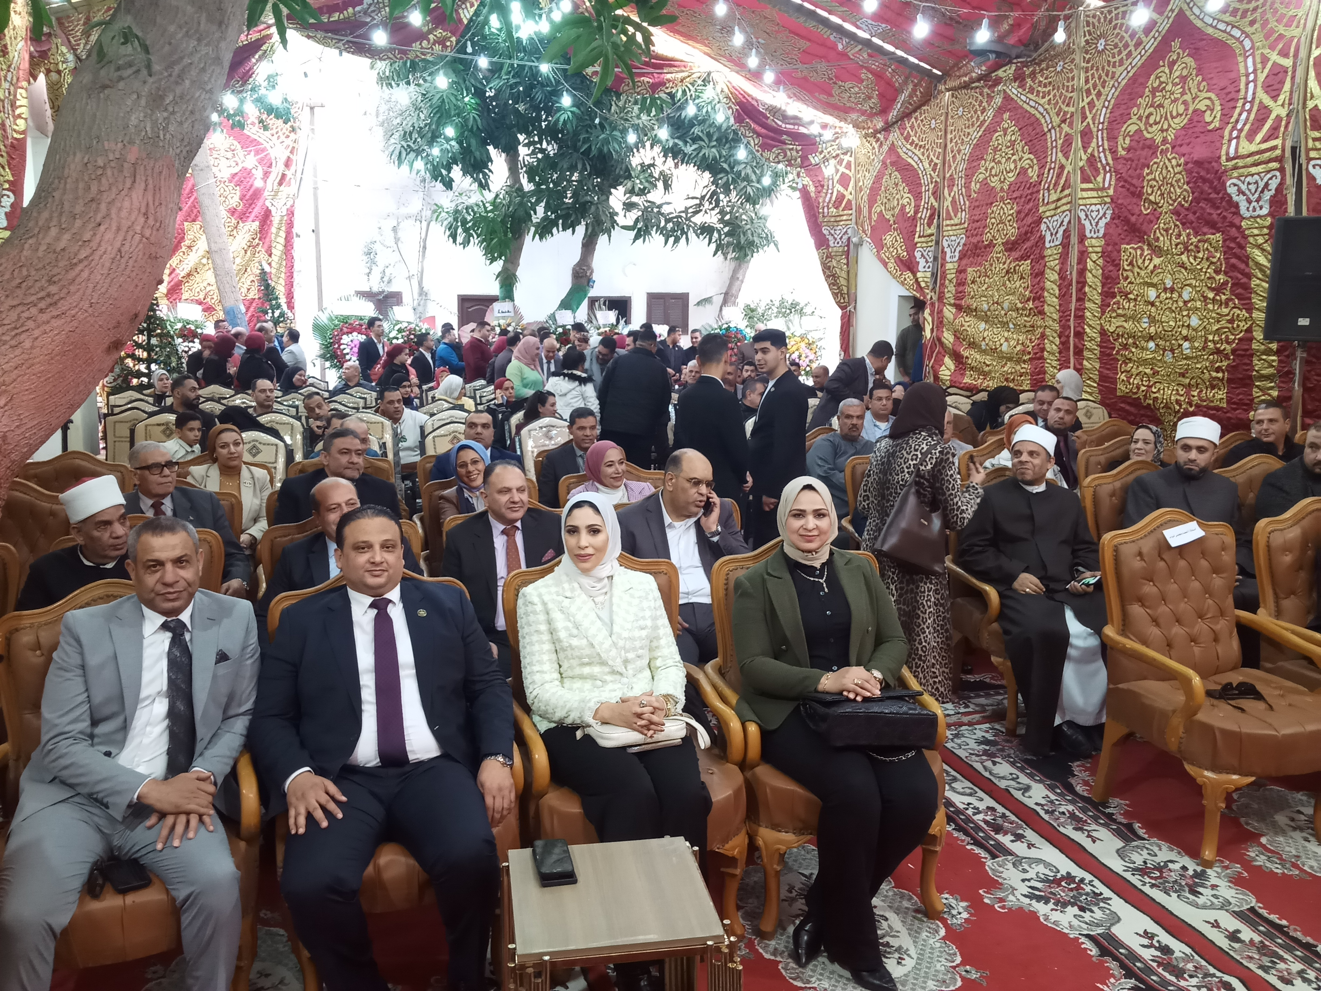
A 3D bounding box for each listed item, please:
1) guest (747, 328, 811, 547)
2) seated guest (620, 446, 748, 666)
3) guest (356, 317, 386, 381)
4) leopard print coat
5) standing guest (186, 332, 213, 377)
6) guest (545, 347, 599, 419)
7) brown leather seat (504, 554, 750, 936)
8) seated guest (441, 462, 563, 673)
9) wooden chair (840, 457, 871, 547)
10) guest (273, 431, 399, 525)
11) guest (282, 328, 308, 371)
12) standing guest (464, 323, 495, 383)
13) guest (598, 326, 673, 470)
[{"bbox_3d":[0.664,-0.050,6.095,0.300,1.779,0.470,-3,10,-15],"label":"guest"},{"bbox_3d":[0.167,0.499,3.863,0.600,1.320,0.820,-4,10,-20],"label":"seated guest"},{"bbox_3d":[-3.453,-1.217,12.875,0.330,1.810,0.500,4,10,25],"label":"guest"},{"bbox_3d":[1.240,0.332,5.091,0.500,1.320,0.430,5,11,28],"label":"leopard print coat"},{"bbox_3d":[-5.727,-1.211,13.534,0.480,1.651,0.360,-6,11,-33],"label":"standing guest"},{"bbox_3d":[-0.756,-0.516,9.393,0.480,1.570,0.360,5,11,30],"label":"guest"},{"bbox_3d":[-0.140,0.751,3.305,0.670,1.090,0.720,-3,10,-17],"label":"brown leather seat"},{"bbox_3d":[-0.510,0.551,3.810,0.600,1.300,0.820,-2,10,-14],"label":"seated guest"},{"bbox_3d":[1.425,0.288,6.131,0.670,1.090,0.720,-1,9,-9],"label":"wooden chair"},{"bbox_3d":[-1.399,0.375,4.792,0.580,1.290,0.820,-5,10,-25],"label":"guest"},{"bbox_3d":[-4.696,-1.276,13.739,0.320,1.713,0.480,4,10,23],"label":"guest"},{"bbox_3d":[-2.197,-1.214,12.977,0.360,1.770,0.520,0,9,-2],"label":"standing guest"},{"bbox_3d":[-0.222,-0.543,9.143,0.600,1.761,0.380,2,10,11],"label":"guest"}]

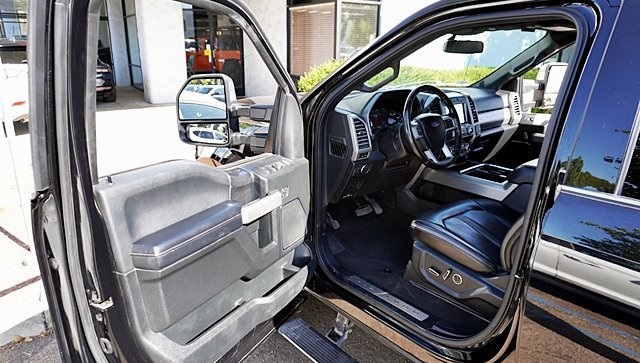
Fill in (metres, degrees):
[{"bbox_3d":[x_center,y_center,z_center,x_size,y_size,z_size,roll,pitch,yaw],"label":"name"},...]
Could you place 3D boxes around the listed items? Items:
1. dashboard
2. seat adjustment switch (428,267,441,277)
[{"bbox_3d":[0.595,-0.281,2.449,1.560,0.500,0.520,-13,22,-39],"label":"dashboard"},{"bbox_3d":[0.457,0.358,1.698,0.020,0.022,0.053,-13,22,-39],"label":"seat adjustment switch"}]

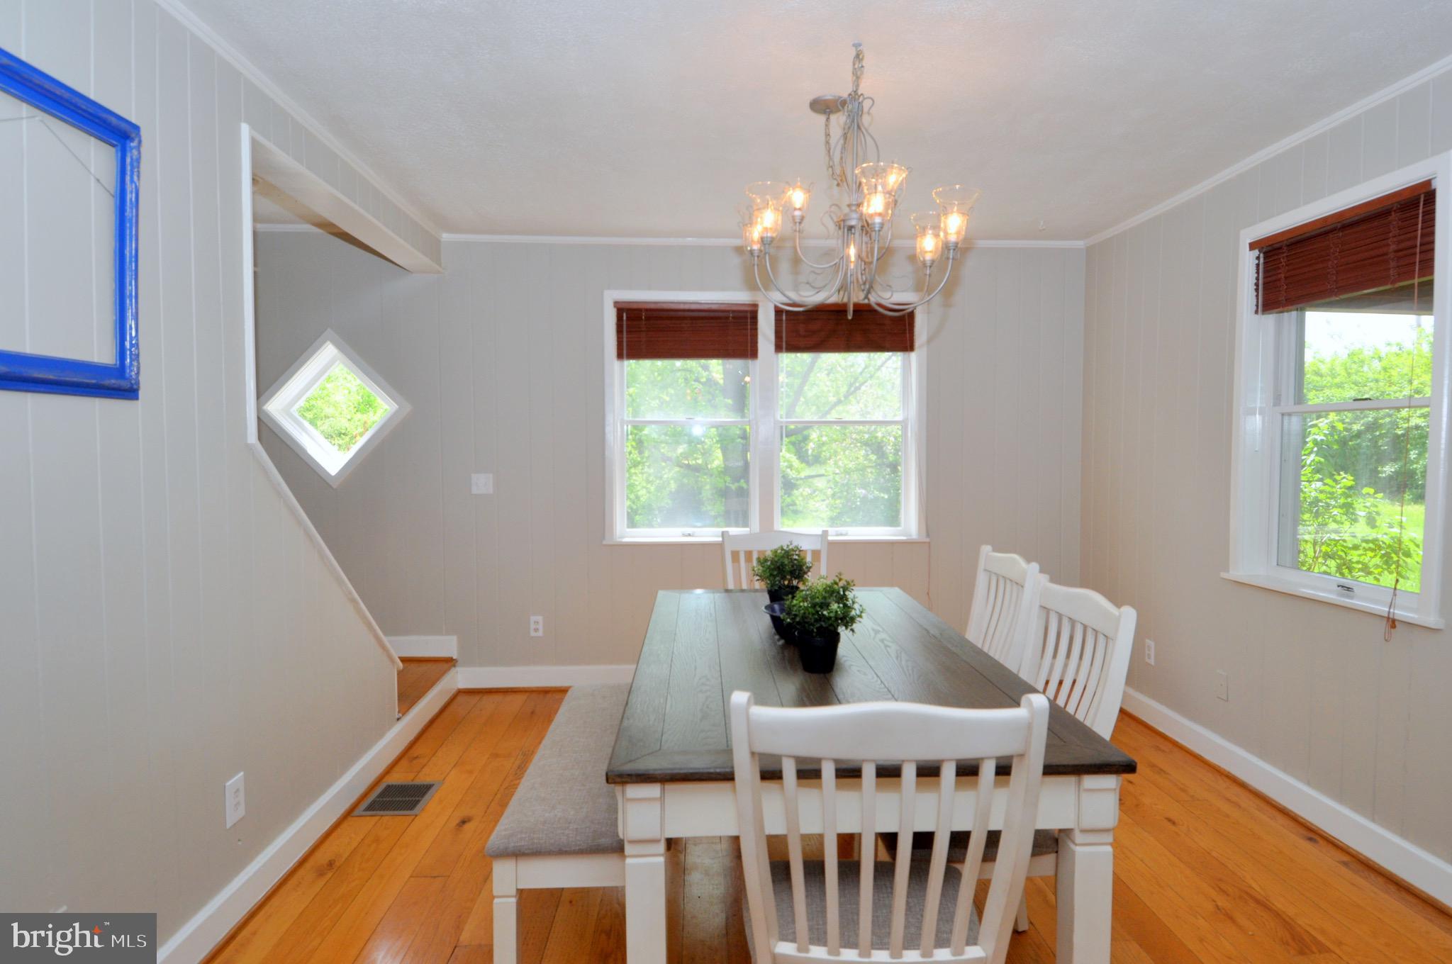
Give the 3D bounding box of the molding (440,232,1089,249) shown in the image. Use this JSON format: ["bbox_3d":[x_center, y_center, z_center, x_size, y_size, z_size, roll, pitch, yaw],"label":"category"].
[{"bbox_3d":[0.247,-1.289,3.884,3.482,0.045,0.035,-1,3,-3],"label":"molding"}]

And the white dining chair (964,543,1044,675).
[{"bbox_3d":[0.698,0.727,2.456,0.550,0.968,0.465,-1,3,-3],"label":"white dining chair"}]

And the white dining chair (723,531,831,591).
[{"bbox_3d":[0.231,0.705,2.886,0.465,0.968,0.550,0,3,-1],"label":"white dining chair"}]

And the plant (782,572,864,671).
[{"bbox_3d":[0.254,0.360,1.890,0.210,0.241,0.205,-1,3,-3],"label":"plant"}]

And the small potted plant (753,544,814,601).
[{"bbox_3d":[0.194,0.327,2.477,0.205,0.241,0.200,-1,3,-3],"label":"small potted plant"}]

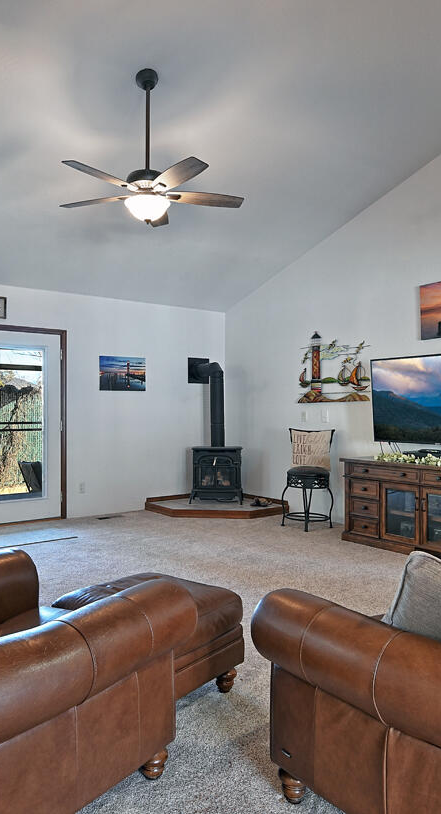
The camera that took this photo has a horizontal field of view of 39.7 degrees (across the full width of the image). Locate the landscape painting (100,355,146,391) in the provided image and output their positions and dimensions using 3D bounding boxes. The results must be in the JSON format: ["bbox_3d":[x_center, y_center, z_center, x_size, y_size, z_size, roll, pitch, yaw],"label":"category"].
[{"bbox_3d":[-1.154,-0.392,7.300,0.615,0.405,0.030,0,-1,-36],"label":"landscape painting"}]

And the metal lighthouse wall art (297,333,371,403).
[{"bbox_3d":[1.215,-0.442,6.641,0.040,0.792,1.064,0,0,-38],"label":"metal lighthouse wall art"}]

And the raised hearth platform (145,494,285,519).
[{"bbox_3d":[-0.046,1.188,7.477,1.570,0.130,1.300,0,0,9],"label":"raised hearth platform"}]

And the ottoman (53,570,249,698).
[{"bbox_3d":[-0.340,0.998,2.613,0.640,0.430,0.600,-1,-1,38],"label":"ottoman"}]

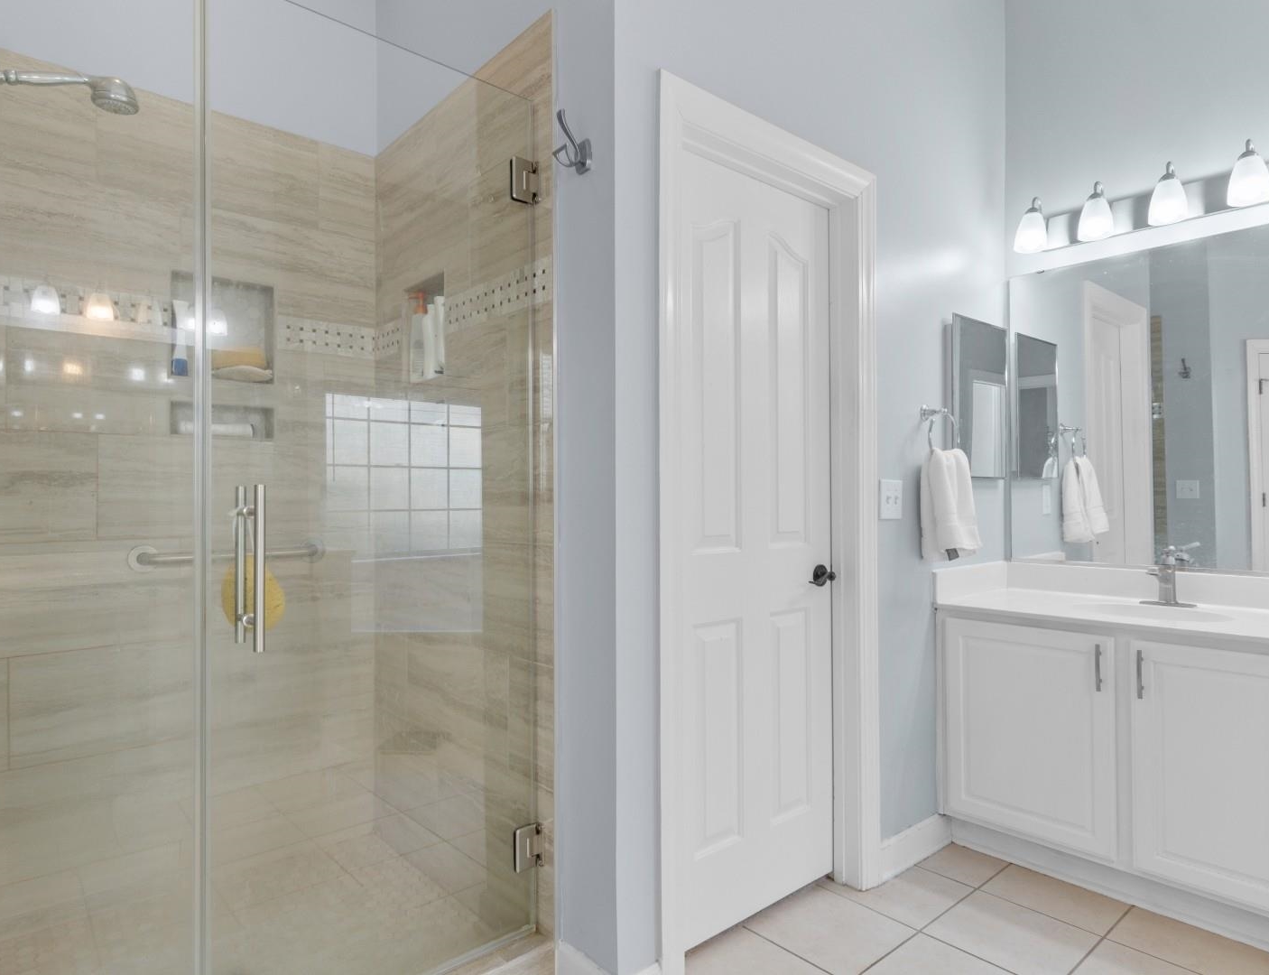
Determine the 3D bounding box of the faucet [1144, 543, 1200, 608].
[{"bbox_3d":[1.653,0.279,2.285,0.148,0.180,0.155,0,-1,-42],"label":"faucet"}]

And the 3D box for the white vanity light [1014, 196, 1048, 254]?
[{"bbox_3d":[1.418,-0.943,2.607,0.135,0.186,0.110,0,-1,-42],"label":"white vanity light"}]

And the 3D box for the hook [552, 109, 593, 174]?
[{"bbox_3d":[-0.140,-0.779,1.650,0.073,0.125,0.055,0,-1,-40],"label":"hook"}]

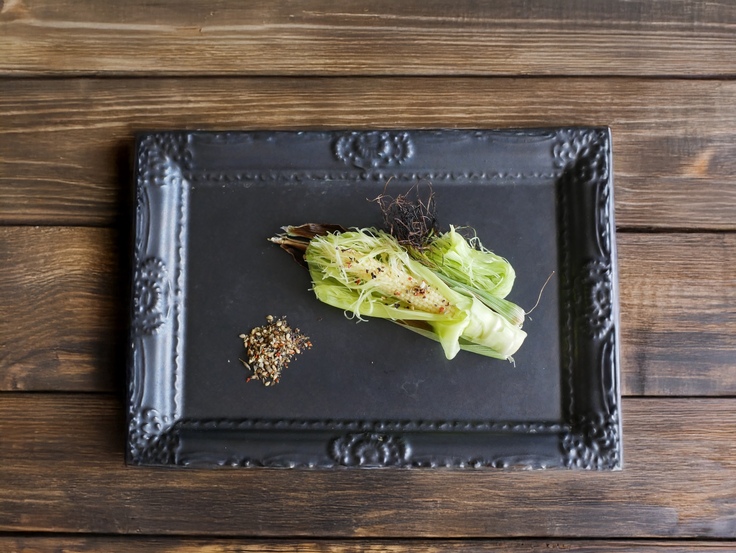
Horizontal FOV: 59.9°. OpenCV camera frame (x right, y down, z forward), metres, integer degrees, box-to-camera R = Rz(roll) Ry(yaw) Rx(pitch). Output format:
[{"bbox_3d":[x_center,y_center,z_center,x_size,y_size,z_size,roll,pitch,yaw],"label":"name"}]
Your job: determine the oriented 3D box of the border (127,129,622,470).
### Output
[{"bbox_3d":[0.002,0.014,0.450,0.330,0.030,0.231,0,85,2],"label":"border"}]

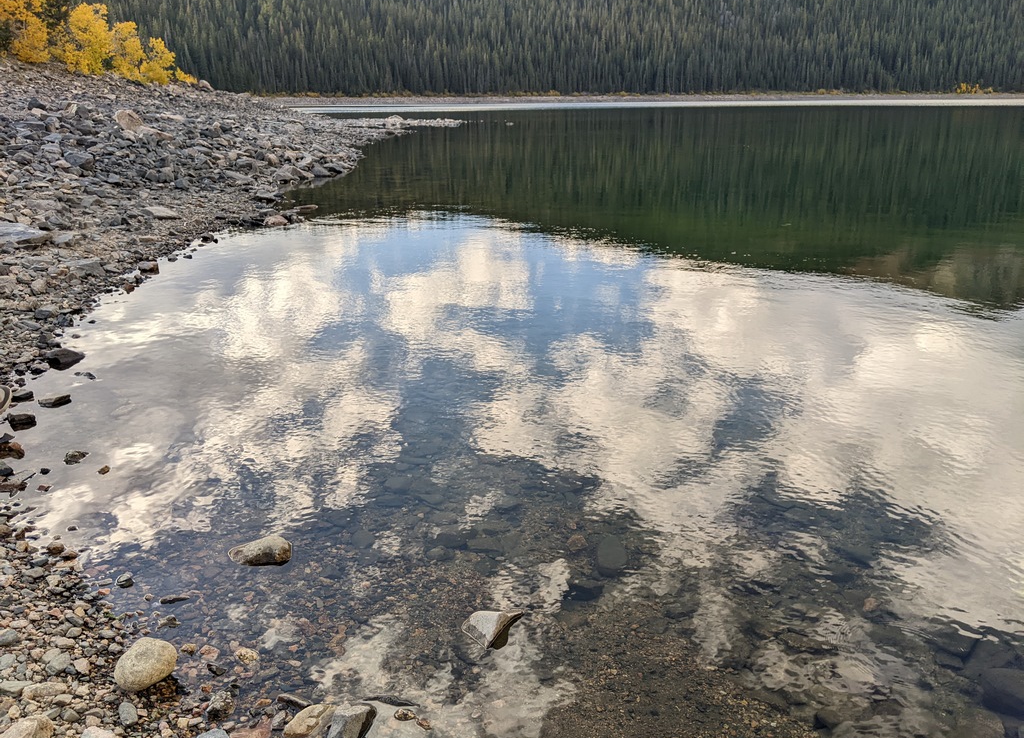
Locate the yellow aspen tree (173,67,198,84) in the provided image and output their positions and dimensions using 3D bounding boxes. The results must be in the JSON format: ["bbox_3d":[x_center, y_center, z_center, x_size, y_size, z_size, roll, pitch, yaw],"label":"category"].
[{"bbox_3d":[-18.365,-16.560,45.064,1.300,0.850,1.100,0,19,0],"label":"yellow aspen tree"}]

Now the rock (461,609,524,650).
[{"bbox_3d":[-0.066,0.801,2.436,0.200,0.110,0.160,0,19,0],"label":"rock"}]

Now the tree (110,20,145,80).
[{"bbox_3d":[-19.698,-16.317,40.917,1.750,3.100,1.750,0,19,0],"label":"tree"}]

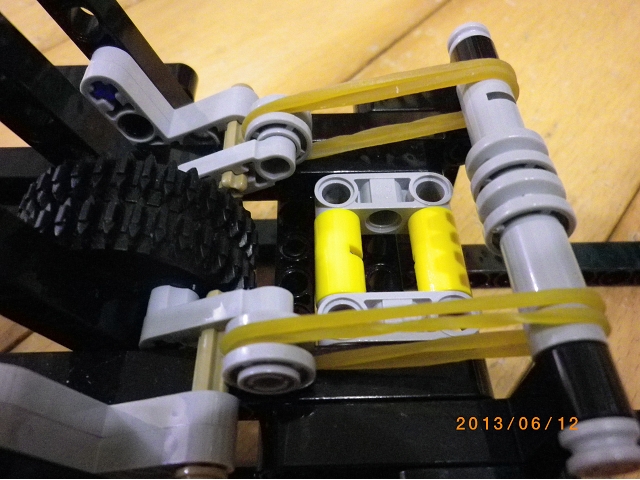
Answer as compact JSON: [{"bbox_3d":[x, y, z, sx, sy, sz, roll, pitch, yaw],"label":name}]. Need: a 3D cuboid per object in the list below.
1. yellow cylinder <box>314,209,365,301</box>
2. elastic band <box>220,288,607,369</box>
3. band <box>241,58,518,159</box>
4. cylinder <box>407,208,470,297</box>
[{"bbox_3d":[0.003,0.004,0.083,0.008,0.008,0.016,-1,54,-1],"label":"yellow cylinder"},{"bbox_3d":[0.010,0.012,0.061,0.045,0.012,0.004,-7,54,9],"label":"elastic band"},{"bbox_3d":[0.009,-0.021,0.086,0.045,0.012,0.004,-8,54,12],"label":"band"},{"bbox_3d":[0.019,0.004,0.083,0.008,0.008,0.016,-1,54,-1],"label":"cylinder"}]

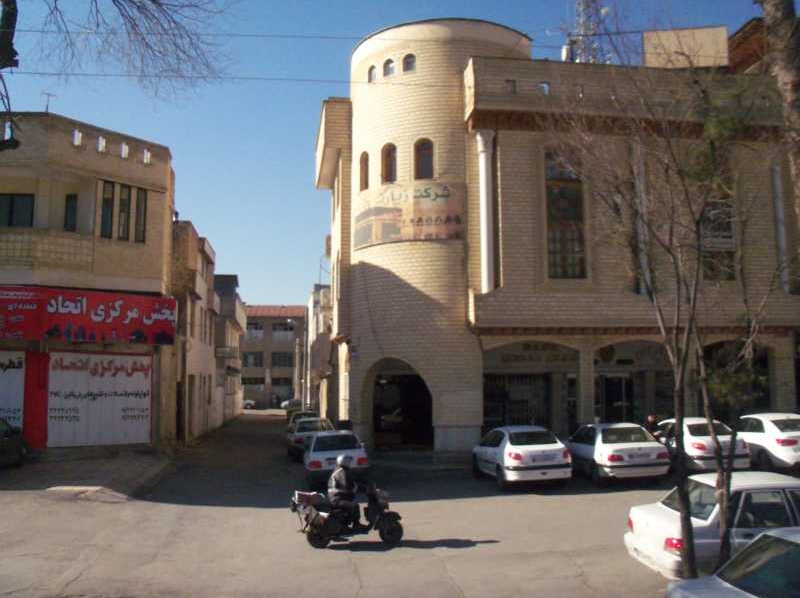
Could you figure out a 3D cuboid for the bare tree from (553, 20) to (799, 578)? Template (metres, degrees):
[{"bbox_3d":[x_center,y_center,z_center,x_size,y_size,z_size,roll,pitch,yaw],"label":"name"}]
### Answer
[{"bbox_3d":[2.651,0.090,7.841,2.300,6.217,2.200,0,-7,0],"label":"bare tree"}]

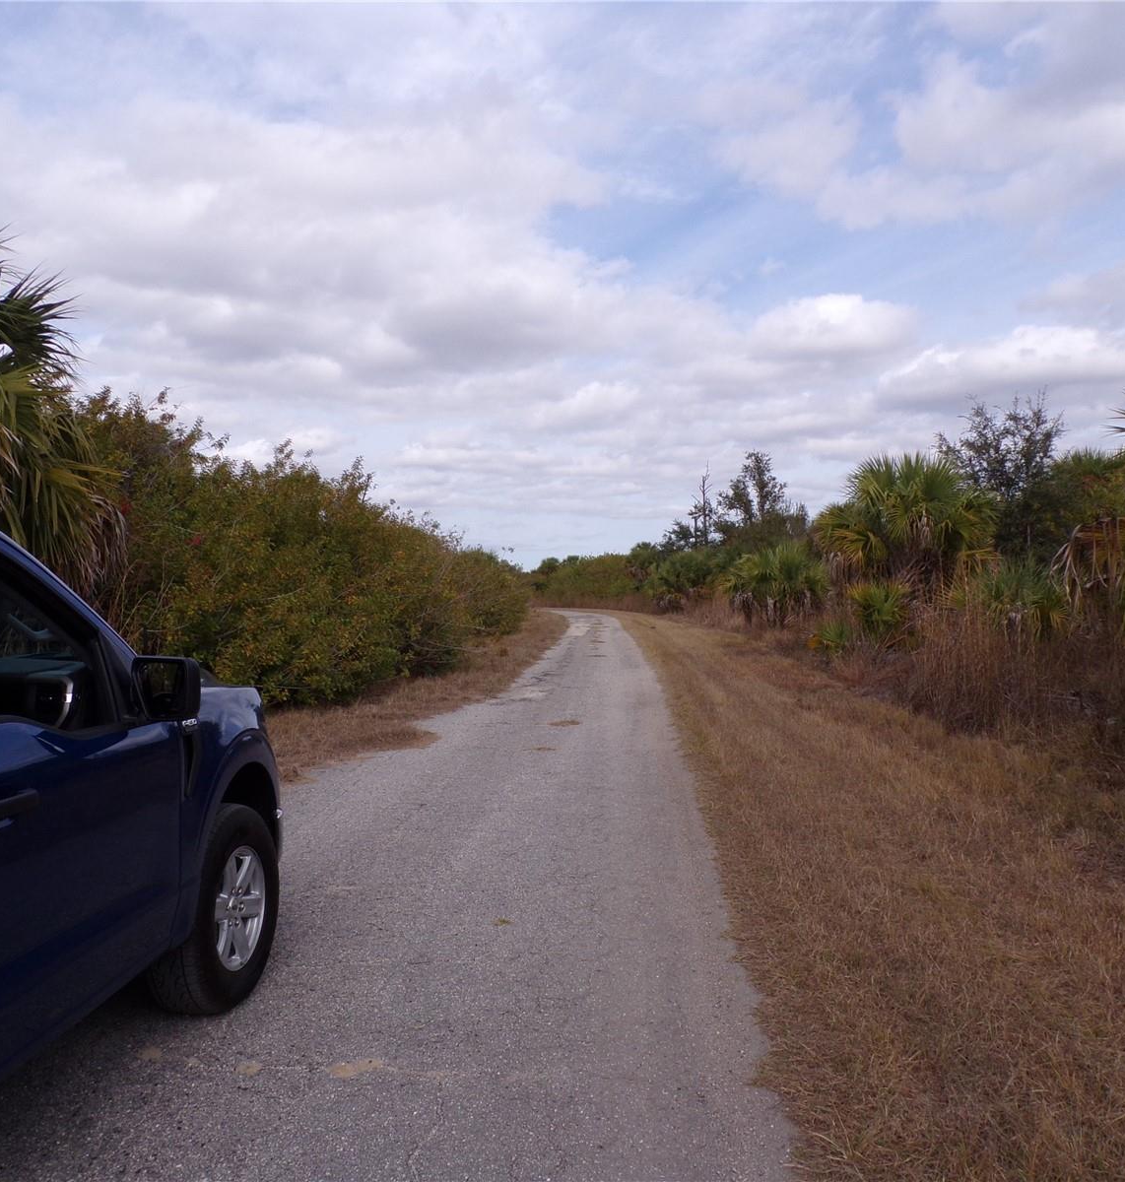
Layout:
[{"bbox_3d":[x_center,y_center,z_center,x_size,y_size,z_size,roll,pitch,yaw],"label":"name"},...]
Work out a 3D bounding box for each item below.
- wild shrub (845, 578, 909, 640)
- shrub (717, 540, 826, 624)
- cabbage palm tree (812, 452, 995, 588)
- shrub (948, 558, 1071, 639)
[{"bbox_3d":[7.629,0.463,26.500,1.540,1.540,1.450,0,0,0],"label":"wild shrub"},{"bbox_3d":[7.087,-0.229,37.000,3.580,2.880,3.100,0,0,0],"label":"shrub"},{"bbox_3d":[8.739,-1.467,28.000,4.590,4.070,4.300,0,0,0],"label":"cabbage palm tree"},{"bbox_3d":[8.782,0.206,21.500,2.390,1.670,2.100,0,0,0],"label":"shrub"}]

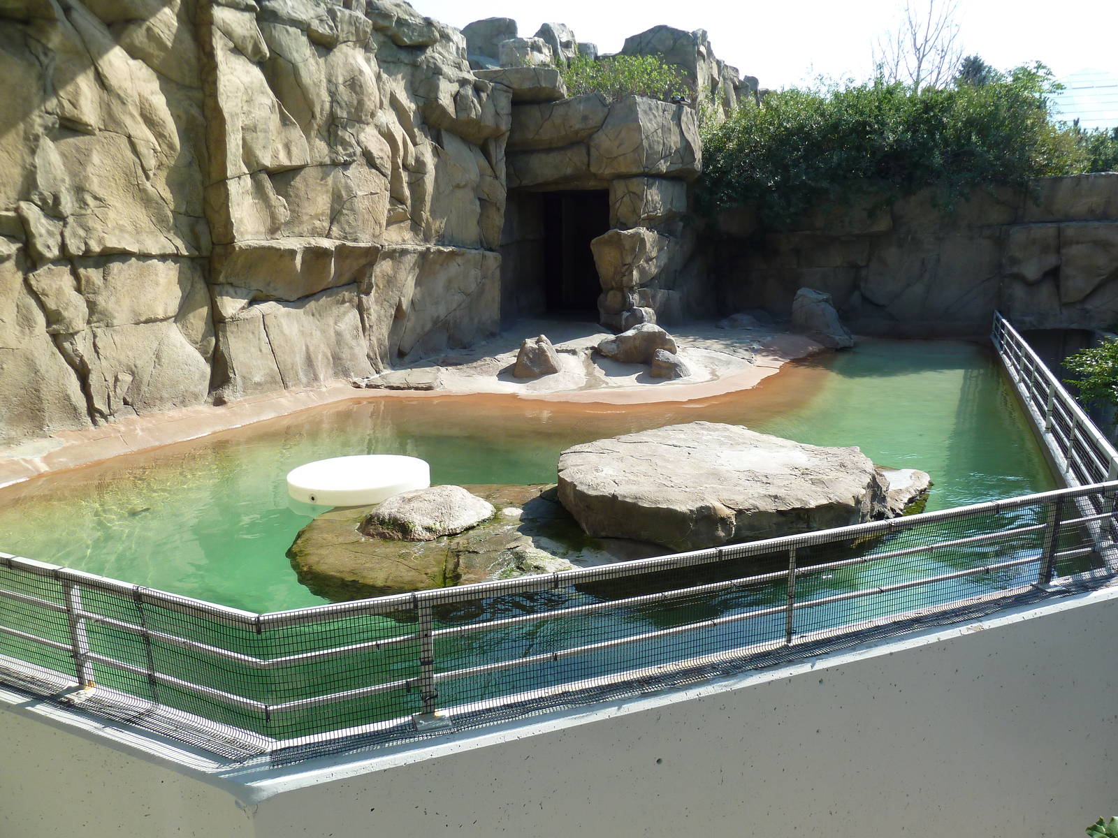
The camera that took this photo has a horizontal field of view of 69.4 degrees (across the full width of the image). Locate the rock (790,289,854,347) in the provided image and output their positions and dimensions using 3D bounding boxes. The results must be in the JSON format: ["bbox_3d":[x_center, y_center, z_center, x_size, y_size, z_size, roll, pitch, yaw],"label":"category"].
[{"bbox_3d":[4.918,-1.925,15.120,1.080,1.100,0.950,-1,12,0],"label":"rock"}]

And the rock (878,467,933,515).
[{"bbox_3d":[2.446,0.523,5.719,0.450,0.190,0.550,-5,12,-19],"label":"rock"}]

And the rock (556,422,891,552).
[{"bbox_3d":[1.063,0.402,5.491,2.100,0.360,1.950,-1,12,0],"label":"rock"}]

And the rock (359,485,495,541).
[{"bbox_3d":[-0.845,0.589,5.324,0.900,0.240,0.580,-5,12,-17],"label":"rock"}]

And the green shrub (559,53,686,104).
[{"bbox_3d":[1.201,-6.227,14.550,2.450,0.800,1.200,-1,12,0],"label":"green shrub"}]

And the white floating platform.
[{"bbox_3d":[-1.565,0.473,6.337,1.070,0.135,1.070,-1,12,0],"label":"white floating platform"}]

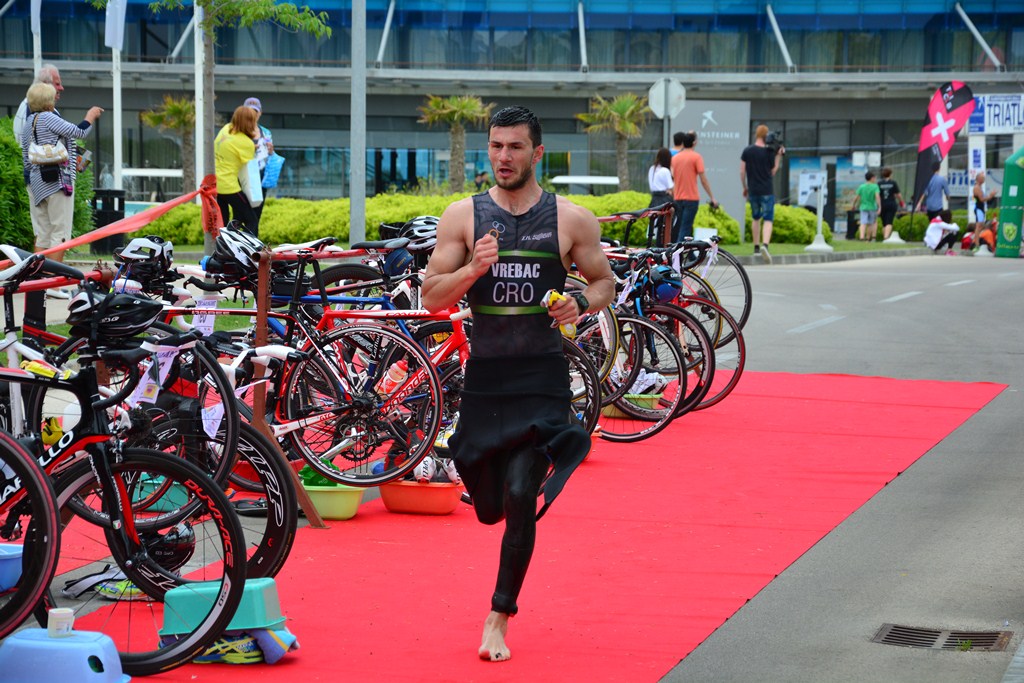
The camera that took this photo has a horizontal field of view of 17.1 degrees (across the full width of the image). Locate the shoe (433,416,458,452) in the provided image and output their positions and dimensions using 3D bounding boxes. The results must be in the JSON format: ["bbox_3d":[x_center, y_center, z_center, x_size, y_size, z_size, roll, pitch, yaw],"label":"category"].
[{"bbox_3d":[-0.273,0.435,16.500,0.280,0.130,0.105,1,3,9],"label":"shoe"}]

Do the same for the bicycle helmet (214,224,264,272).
[{"bbox_3d":[-1.250,-0.425,15.600,0.280,0.170,0.210,40,29,-8],"label":"bicycle helmet"}]

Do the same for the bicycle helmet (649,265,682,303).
[{"bbox_3d":[0.885,-0.336,19.800,0.210,0.210,0.270,2,10,-30],"label":"bicycle helmet"}]

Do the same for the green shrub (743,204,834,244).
[{"bbox_3d":[4.358,-1.859,54.000,1.400,0.700,1.250,0,3,0],"label":"green shrub"}]

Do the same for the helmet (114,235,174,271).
[{"bbox_3d":[-1.523,-0.369,14.150,0.280,0.160,0.210,3,4,41],"label":"helmet"}]

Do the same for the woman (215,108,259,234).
[{"bbox_3d":[-2.573,-1.406,32.000,0.450,1.610,0.360,3,5,43],"label":"woman"}]

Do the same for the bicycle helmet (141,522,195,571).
[{"bbox_3d":[-1.252,0.742,12.300,0.280,0.190,0.210,3,4,41],"label":"bicycle helmet"}]

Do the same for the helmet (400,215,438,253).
[{"bbox_3d":[-0.423,-0.535,16.900,0.280,0.170,0.210,1,3,12],"label":"helmet"}]

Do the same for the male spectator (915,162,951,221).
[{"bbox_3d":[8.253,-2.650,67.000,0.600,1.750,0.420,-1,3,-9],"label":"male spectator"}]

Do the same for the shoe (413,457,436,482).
[{"bbox_3d":[-0.371,0.551,14.480,0.100,0.115,0.270,0,-12,2],"label":"shoe"}]

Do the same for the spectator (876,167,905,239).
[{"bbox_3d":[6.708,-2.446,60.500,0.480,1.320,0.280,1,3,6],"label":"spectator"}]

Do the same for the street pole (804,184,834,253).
[{"bbox_3d":[4.189,-1.703,46.500,0.390,0.960,0.390,0,3,0],"label":"street pole"}]

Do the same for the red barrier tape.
[{"bbox_3d":[-2.363,-0.745,20.500,0.120,0.500,10.000,0,3,-2],"label":"red barrier tape"}]

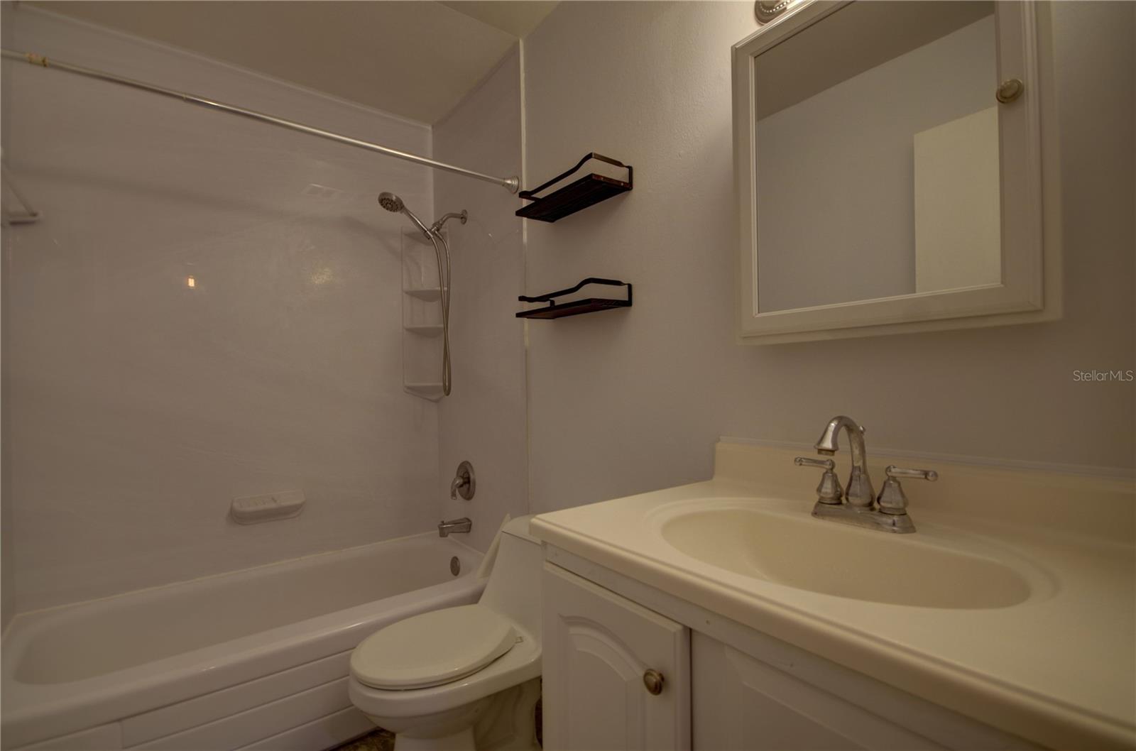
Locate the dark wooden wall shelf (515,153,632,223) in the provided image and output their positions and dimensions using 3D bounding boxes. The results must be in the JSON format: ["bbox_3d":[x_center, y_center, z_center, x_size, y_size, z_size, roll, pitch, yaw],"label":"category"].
[{"bbox_3d":[0.008,-0.585,1.605,0.150,0.076,0.401,0,-1,-38],"label":"dark wooden wall shelf"}]

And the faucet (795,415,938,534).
[{"bbox_3d":[0.459,0.159,0.835,0.170,0.184,0.227,0,-1,-38],"label":"faucet"}]

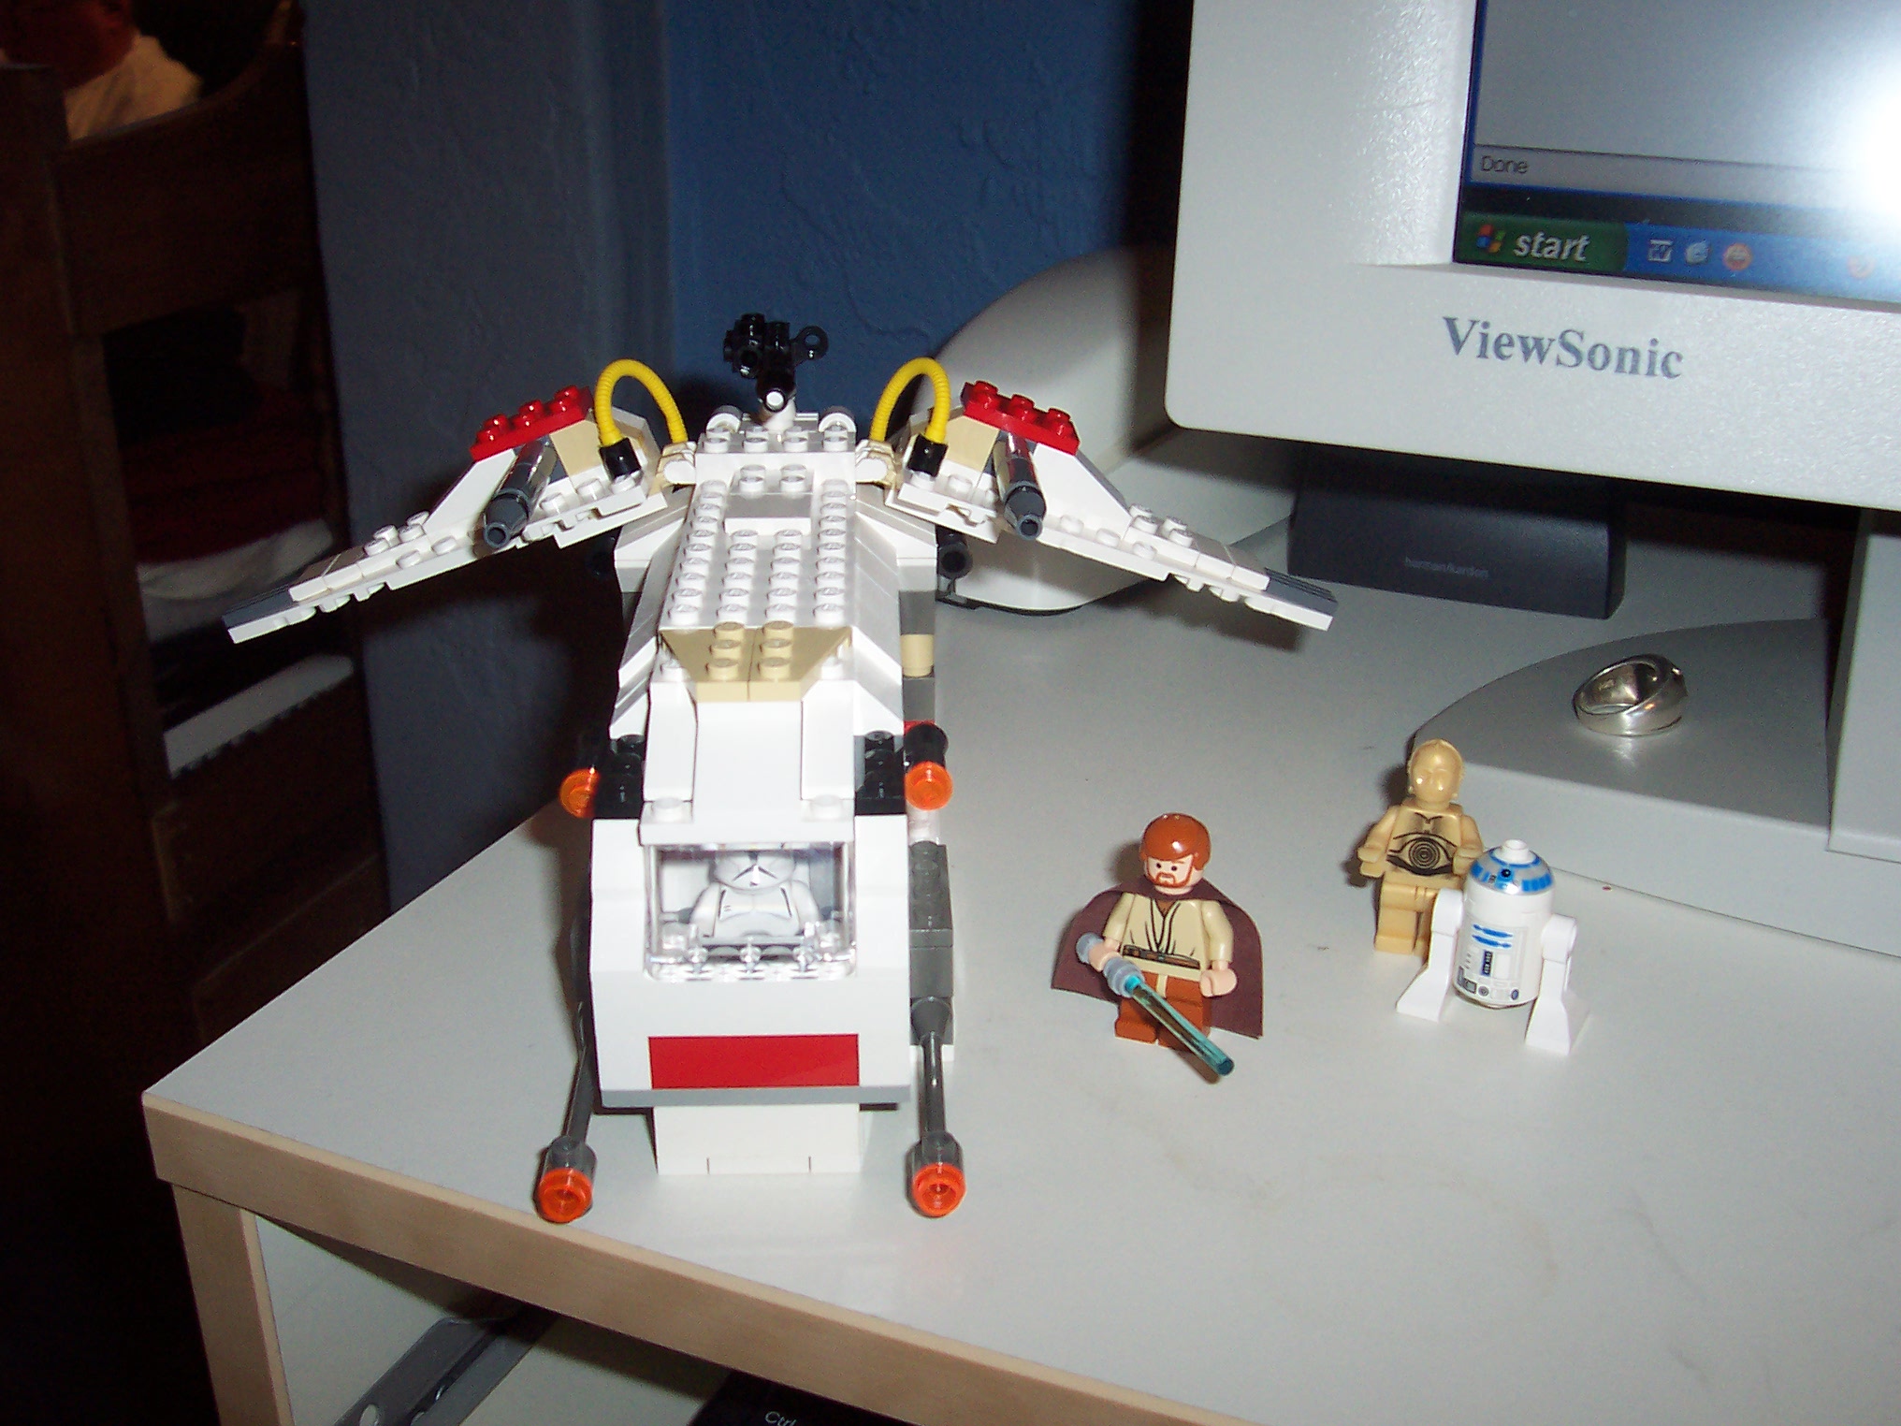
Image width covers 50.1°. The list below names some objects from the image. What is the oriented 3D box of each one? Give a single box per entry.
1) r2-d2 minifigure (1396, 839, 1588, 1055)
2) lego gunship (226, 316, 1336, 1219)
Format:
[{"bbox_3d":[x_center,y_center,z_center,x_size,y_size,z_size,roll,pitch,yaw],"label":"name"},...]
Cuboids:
[{"bbox_3d":[0.097,0.038,0.358,0.030,0.034,0.017,12,26,25],"label":"r2-d2 minifigure"},{"bbox_3d":[-0.034,-0.009,0.382,0.229,0.102,0.209,0,23,-2],"label":"lego gunship"}]

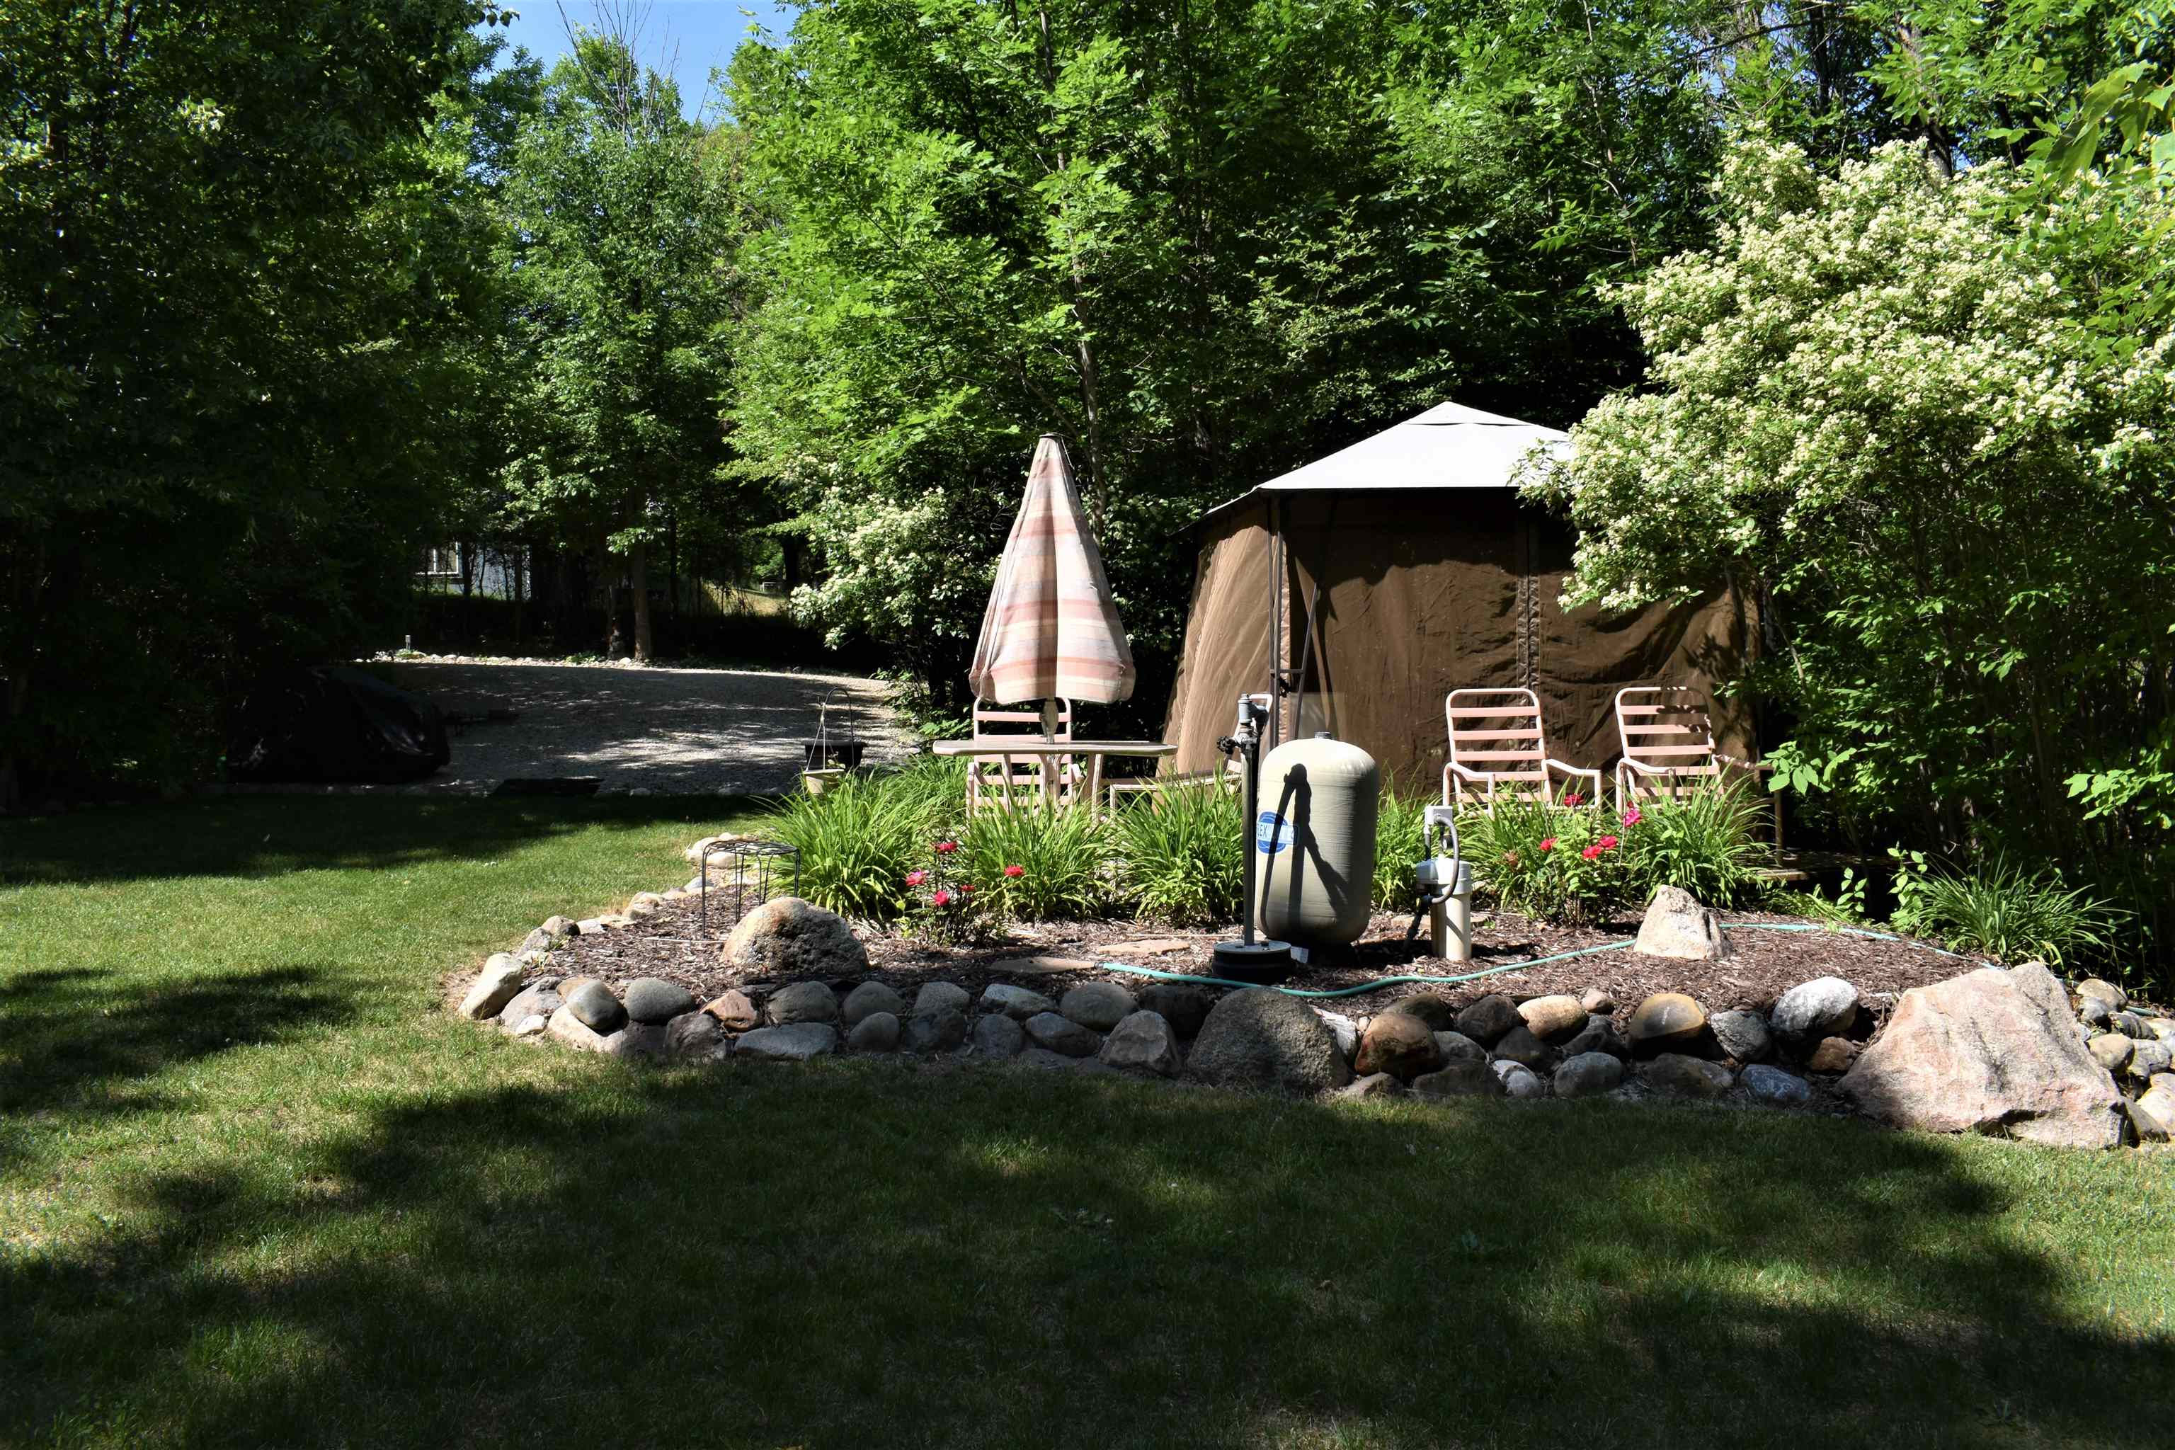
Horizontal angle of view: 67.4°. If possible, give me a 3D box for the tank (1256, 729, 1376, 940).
[{"bbox_3d":[1.020,0.499,7.261,0.530,0.955,0.530,0,1,0],"label":"tank"}]

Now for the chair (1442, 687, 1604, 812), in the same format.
[{"bbox_3d":[2.350,0.296,9.038,0.640,0.990,0.780,0,1,-18],"label":"chair"}]

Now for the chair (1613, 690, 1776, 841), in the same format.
[{"bbox_3d":[3.490,0.287,9.508,0.640,0.990,0.780,0,1,-20],"label":"chair"}]

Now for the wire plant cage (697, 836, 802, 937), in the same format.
[{"bbox_3d":[-1.550,0.761,7.516,0.470,0.420,0.450,0,1,0],"label":"wire plant cage"}]

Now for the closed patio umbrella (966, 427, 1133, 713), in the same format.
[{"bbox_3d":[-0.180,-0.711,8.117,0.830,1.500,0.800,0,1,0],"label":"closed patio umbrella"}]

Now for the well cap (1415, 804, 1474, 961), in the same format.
[{"bbox_3d":[1.480,0.648,6.784,0.240,0.635,0.240,0,1,0],"label":"well cap"}]

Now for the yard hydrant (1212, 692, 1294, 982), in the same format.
[{"bbox_3d":[0.640,0.424,6.370,0.310,1.100,0.310,0,1,0],"label":"yard hydrant"}]

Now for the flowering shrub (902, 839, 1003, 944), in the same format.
[{"bbox_3d":[-0.600,0.741,7.266,0.440,0.430,0.420,0,1,0],"label":"flowering shrub"}]

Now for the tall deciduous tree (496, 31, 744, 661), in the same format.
[{"bbox_3d":[-7.700,-6.283,26.881,4.100,10.500,4.100,0,1,0],"label":"tall deciduous tree"}]

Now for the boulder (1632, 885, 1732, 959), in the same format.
[{"bbox_3d":[2.510,0.814,6.897,0.410,0.300,0.340,0,1,0],"label":"boulder"}]

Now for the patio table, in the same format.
[{"bbox_3d":[-0.165,0.451,8.140,1.200,0.715,1.130,0,1,0],"label":"patio table"}]

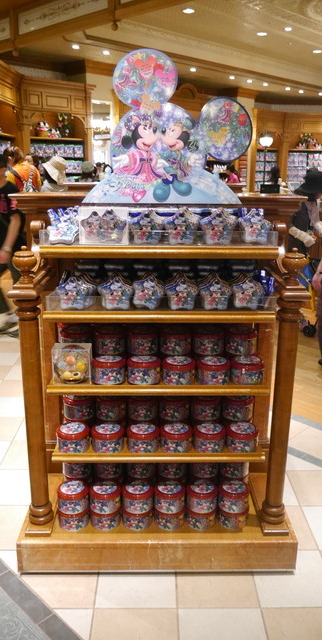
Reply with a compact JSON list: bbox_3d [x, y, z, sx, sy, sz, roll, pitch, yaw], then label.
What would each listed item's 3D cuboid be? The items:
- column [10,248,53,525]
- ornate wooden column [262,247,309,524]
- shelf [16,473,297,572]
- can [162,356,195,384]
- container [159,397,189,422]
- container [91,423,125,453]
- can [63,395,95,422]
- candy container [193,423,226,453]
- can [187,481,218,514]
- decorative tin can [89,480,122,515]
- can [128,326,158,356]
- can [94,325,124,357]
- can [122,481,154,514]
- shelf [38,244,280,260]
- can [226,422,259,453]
[{"bbox_3d":[-0.471,0.271,1.932,0.101,1.083,0.101,0,15,0],"label":"column"},{"bbox_3d":[0.452,0.287,1.919,0.101,1.113,0.101,0,16,-1],"label":"ornate wooden column"},{"bbox_3d":[-0.013,0.840,2.213,1.063,0.131,0.500,0,15,0],"label":"shelf"},{"bbox_3d":[0.068,0.188,1.949,0.125,0.075,0.125,0,16,-1],"label":"can"},{"bbox_3d":[0.059,0.346,2.104,0.125,0.075,0.125,0,16,-1],"label":"container"},{"bbox_3d":[-0.206,0.463,2.013,0.124,0.073,0.124,0,15,0],"label":"container"},{"bbox_3d":[-0.340,0.352,2.155,0.124,0.081,0.124,0,16,-1],"label":"can"},{"bbox_3d":[0.192,0.466,2.059,0.127,0.075,0.127,0,16,0],"label":"candy container"},{"bbox_3d":[0.165,0.704,2.075,0.124,0.081,0.124,0,16,-1],"label":"can"},{"bbox_3d":[-0.224,0.712,2.092,0.127,0.075,0.127,0,16,0],"label":"decorative tin can"},{"bbox_3d":[-0.069,0.085,2.078,0.124,0.073,0.124,0,15,0],"label":"can"},{"bbox_3d":[-0.201,0.085,2.078,0.124,0.073,0.124,0,15,0],"label":"can"},{"bbox_3d":[-0.092,0.707,2.073,0.125,0.075,0.125,0,16,-1],"label":"can"},{"bbox_3d":[-0.007,-0.276,1.924,0.810,0.045,0.350,0,16,-1],"label":"shelf"},{"bbox_3d":[0.328,0.464,2.069,0.124,0.081,0.124,0,16,-1],"label":"can"}]

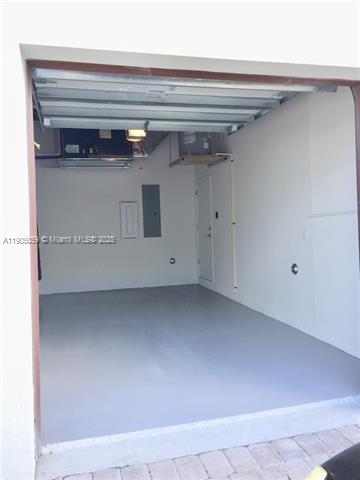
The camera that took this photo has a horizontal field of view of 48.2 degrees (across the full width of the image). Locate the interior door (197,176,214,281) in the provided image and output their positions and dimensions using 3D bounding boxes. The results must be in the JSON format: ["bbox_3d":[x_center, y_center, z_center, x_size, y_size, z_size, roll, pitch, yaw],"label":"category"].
[{"bbox_3d":[0.518,-0.208,8.388,0.070,2.050,0.900,-2,2,-14],"label":"interior door"}]

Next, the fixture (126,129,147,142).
[{"bbox_3d":[-0.625,-1.533,5.740,0.270,0.170,0.220,-2,2,-14],"label":"fixture"}]

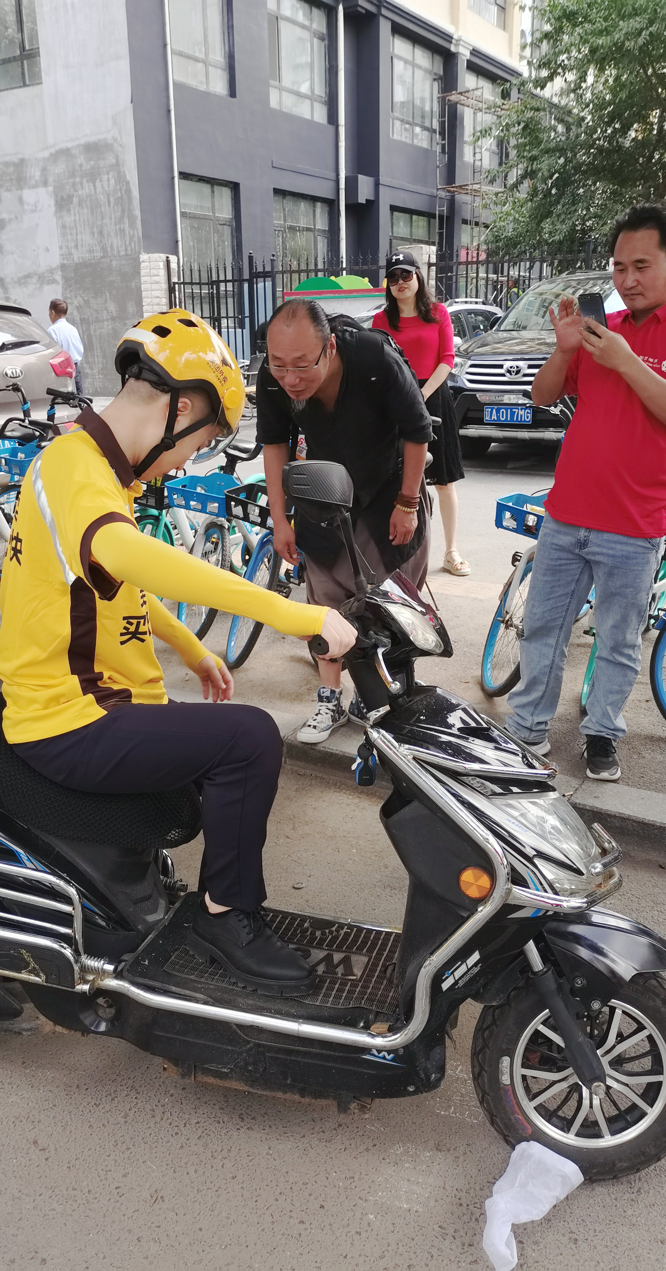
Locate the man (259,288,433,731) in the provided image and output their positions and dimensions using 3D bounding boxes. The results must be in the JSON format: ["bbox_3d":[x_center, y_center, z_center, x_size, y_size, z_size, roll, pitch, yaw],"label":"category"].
[{"bbox_3d":[0.039,-0.288,2.985,0.530,1.420,0.800,5,19,16],"label":"man"}]

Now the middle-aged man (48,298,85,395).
[{"bbox_3d":[-2.893,-2.729,10.244,0.360,1.680,0.500,15,23,40],"label":"middle-aged man"}]

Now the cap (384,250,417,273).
[{"bbox_3d":[0.333,-1.855,4.741,0.175,0.125,0.250,5,19,17],"label":"cap"}]

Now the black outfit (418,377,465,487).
[{"bbox_3d":[0.497,-1.071,5.057,0.400,0.570,0.300,6,19,19],"label":"black outfit"}]

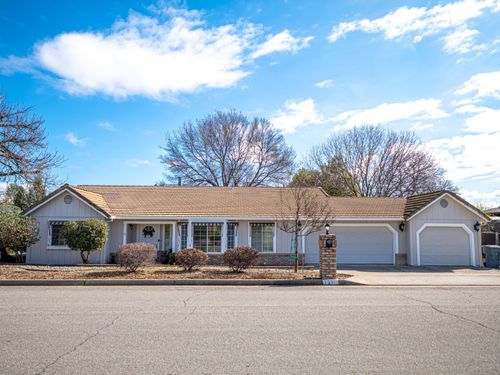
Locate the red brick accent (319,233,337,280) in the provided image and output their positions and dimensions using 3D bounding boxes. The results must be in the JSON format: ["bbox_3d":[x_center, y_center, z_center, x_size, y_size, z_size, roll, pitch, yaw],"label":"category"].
[{"bbox_3d":[2.265,2.030,11.903,0.471,1.286,0.440,0,-6,-1],"label":"red brick accent"}]

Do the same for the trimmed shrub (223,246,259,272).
[{"bbox_3d":[-0.359,2.847,15.980,1.391,1.022,1.391,0,-6,-1],"label":"trimmed shrub"}]

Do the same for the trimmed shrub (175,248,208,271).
[{"bbox_3d":[-2.317,2.891,16.132,1.321,0.905,1.321,0,-6,-1],"label":"trimmed shrub"}]

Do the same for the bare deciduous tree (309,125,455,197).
[{"bbox_3d":[13.472,-0.121,41.075,15.050,12.855,15.050,0,-6,-1],"label":"bare deciduous tree"}]

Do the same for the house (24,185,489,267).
[{"bbox_3d":[0.422,2.344,27.777,24.405,5.002,13.700,0,-6,-1],"label":"house"}]

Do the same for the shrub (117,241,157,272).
[{"bbox_3d":[-4.469,2.763,15.997,1.573,1.164,1.573,0,-6,-1],"label":"shrub"}]

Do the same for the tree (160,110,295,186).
[{"bbox_3d":[-2.219,-0.832,39.791,13.282,13.861,13.282,0,-6,-1],"label":"tree"}]

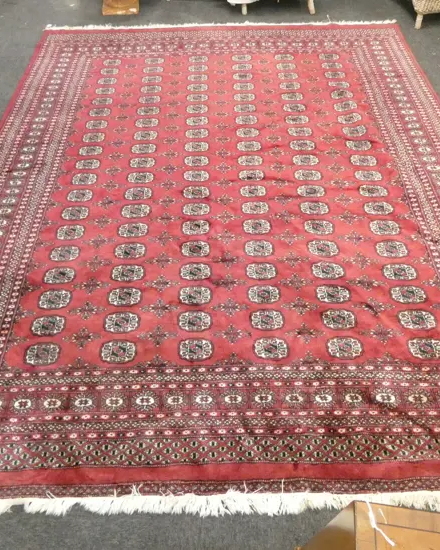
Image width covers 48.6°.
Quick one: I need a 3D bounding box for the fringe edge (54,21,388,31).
[{"bbox_3d":[0.010,-1.773,3.438,2.499,0.022,0.070,-1,50,0],"label":"fringe edge"}]

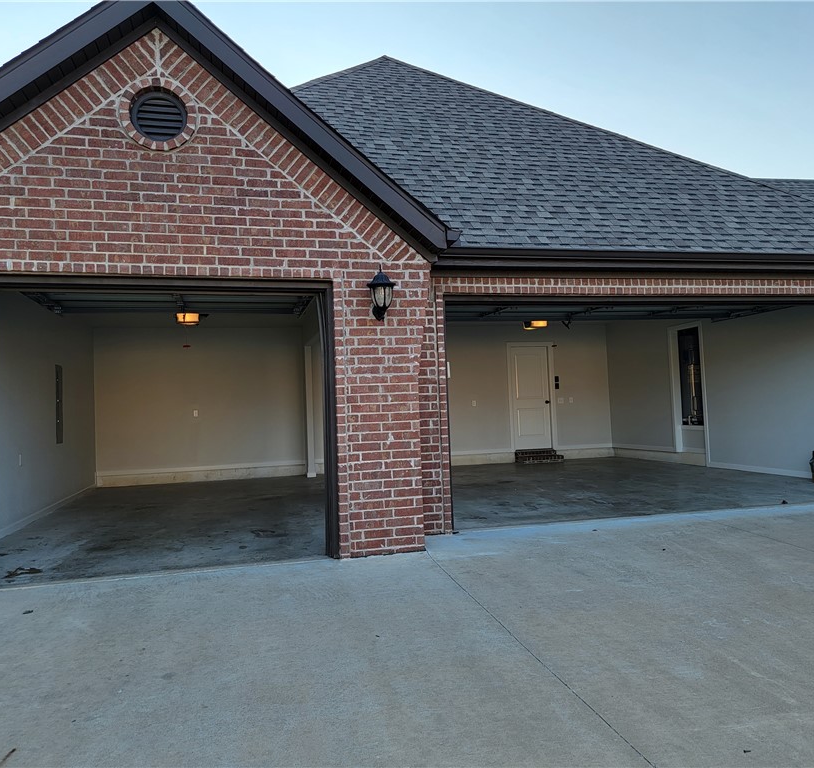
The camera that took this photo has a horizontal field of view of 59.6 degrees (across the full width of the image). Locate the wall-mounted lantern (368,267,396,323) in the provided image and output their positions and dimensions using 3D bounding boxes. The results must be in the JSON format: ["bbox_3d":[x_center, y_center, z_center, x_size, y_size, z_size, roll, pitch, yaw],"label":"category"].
[{"bbox_3d":[-0.209,-0.733,5.803,0.235,0.460,0.269,-1,-3,-16],"label":"wall-mounted lantern"}]

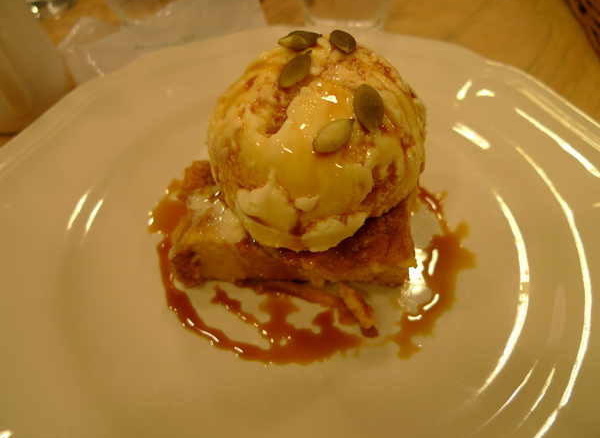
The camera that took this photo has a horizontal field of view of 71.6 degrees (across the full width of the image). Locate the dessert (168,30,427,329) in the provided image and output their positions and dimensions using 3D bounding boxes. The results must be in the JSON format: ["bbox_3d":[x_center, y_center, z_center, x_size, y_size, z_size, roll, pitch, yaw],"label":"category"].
[{"bbox_3d":[-0.005,-0.017,0.146,0.094,0.083,0.073,-1,53,4],"label":"dessert"}]

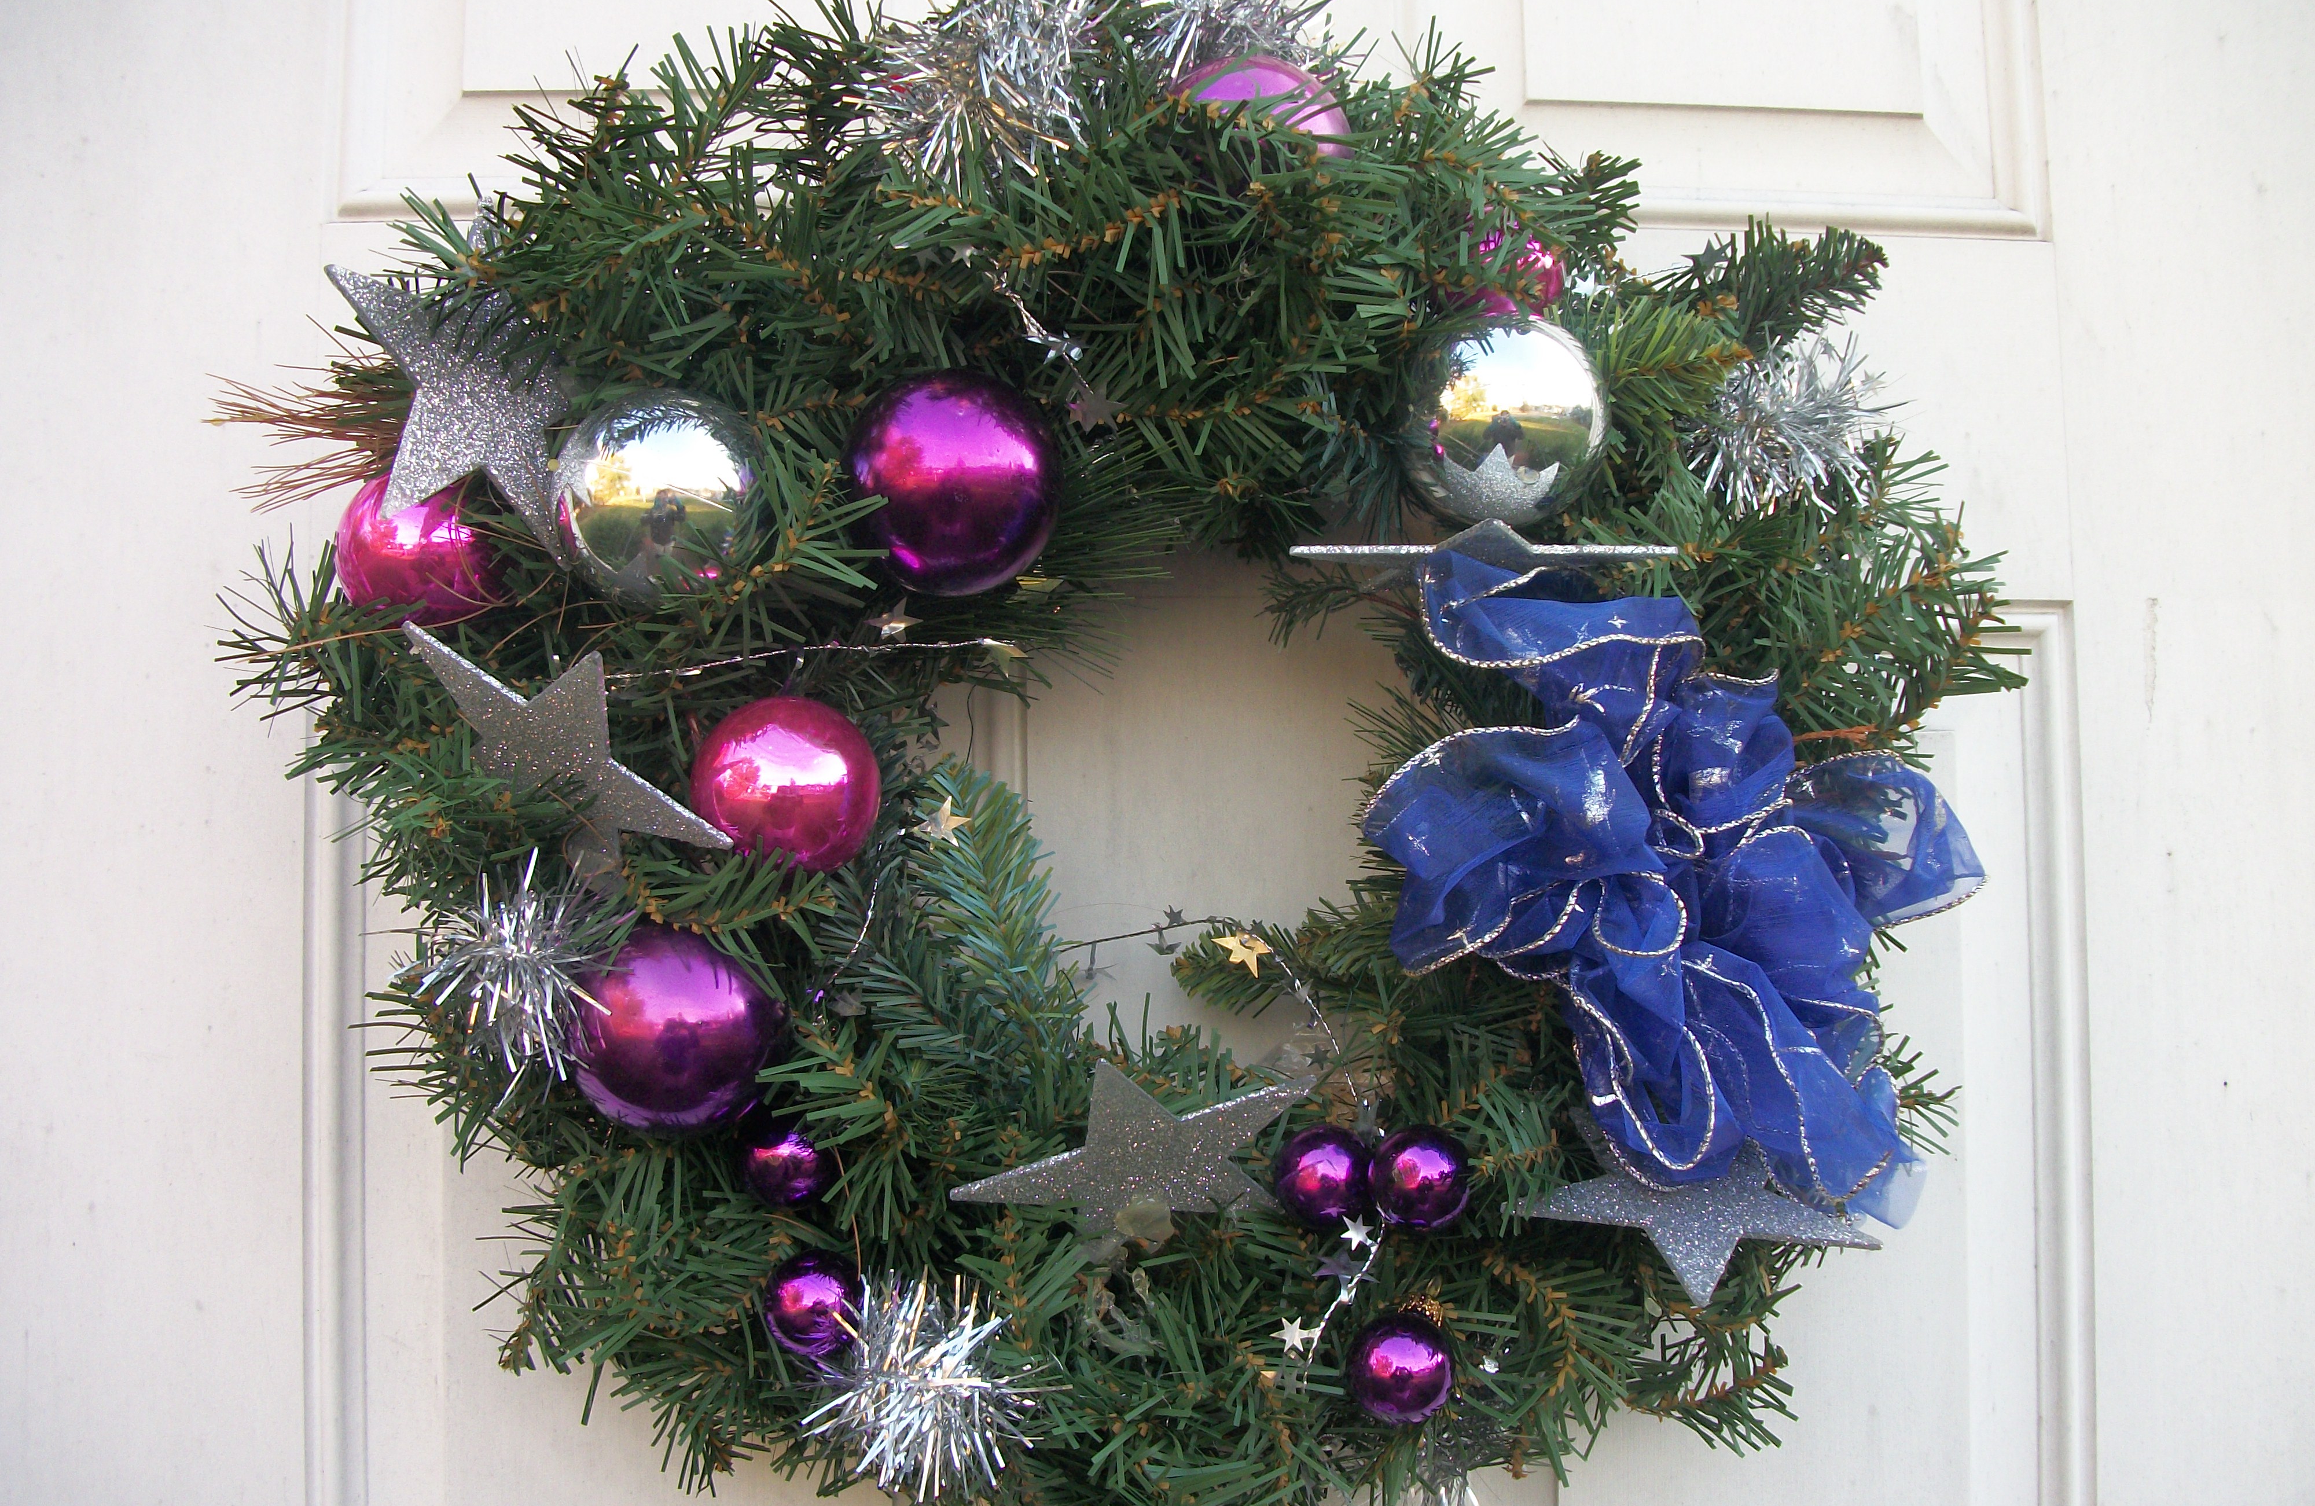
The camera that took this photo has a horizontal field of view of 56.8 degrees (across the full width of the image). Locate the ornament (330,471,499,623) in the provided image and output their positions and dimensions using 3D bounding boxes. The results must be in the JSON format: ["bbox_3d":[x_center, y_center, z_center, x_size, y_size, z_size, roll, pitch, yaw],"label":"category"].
[{"bbox_3d":[-0.242,-0.066,0.705,0.059,0.059,0.059,0,-4,-4],"label":"ornament"}]

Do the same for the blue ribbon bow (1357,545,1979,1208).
[{"bbox_3d":[0.160,0.042,0.665,0.190,0.205,0.100,0,-4,-4],"label":"blue ribbon bow"}]

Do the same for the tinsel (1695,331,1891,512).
[{"bbox_3d":[0.207,-0.107,0.700,0.064,0.058,0.057,0,-4,-3],"label":"tinsel"}]

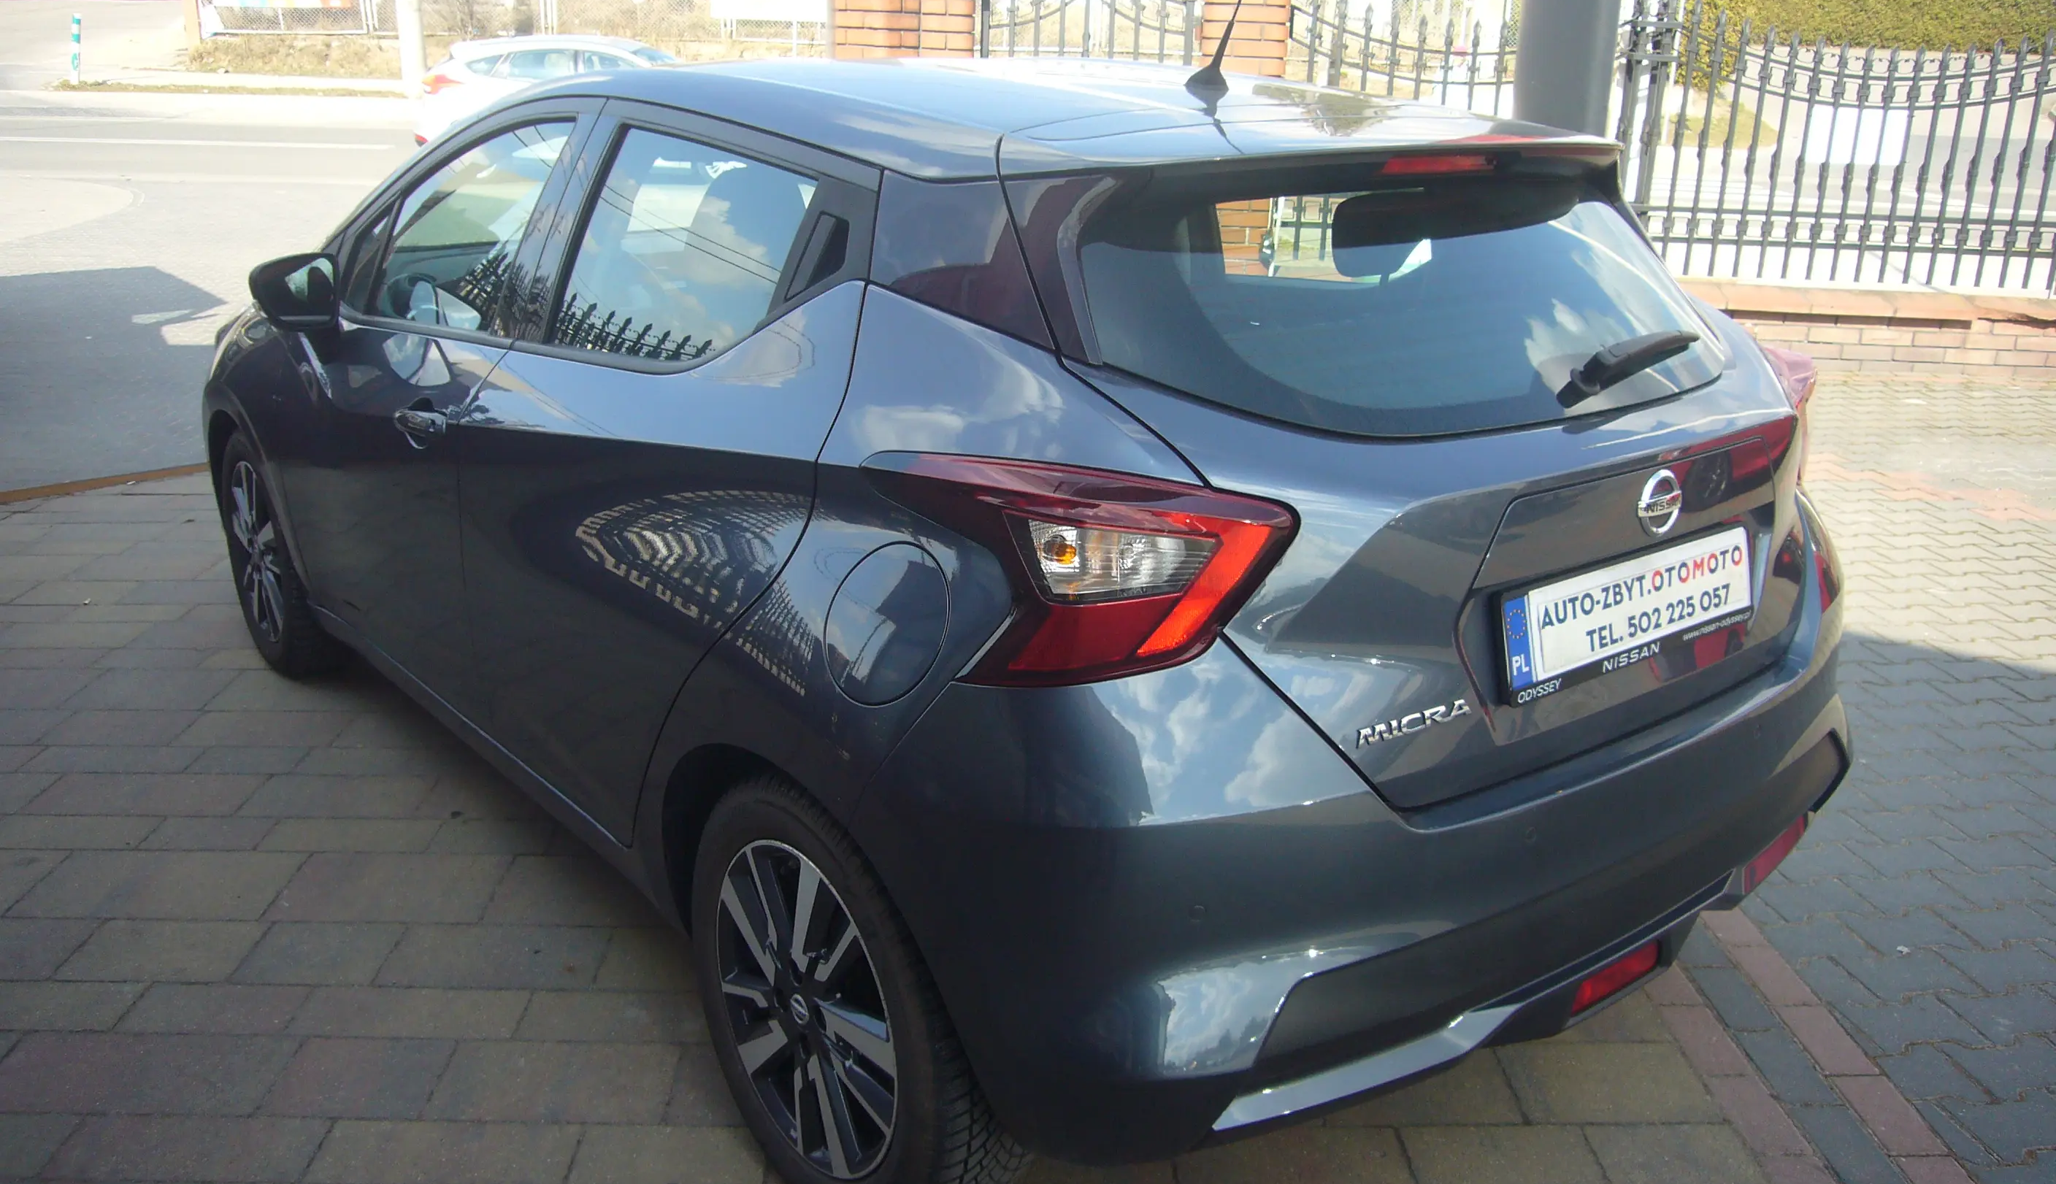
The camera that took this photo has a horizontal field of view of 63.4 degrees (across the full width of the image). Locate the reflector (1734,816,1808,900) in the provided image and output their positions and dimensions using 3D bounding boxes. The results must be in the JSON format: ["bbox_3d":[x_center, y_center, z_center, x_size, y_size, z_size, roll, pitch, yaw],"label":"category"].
[{"bbox_3d":[1.102,0.385,2.480,0.040,0.046,0.300,14,22,36],"label":"reflector"}]

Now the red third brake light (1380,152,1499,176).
[{"bbox_3d":[0.526,-0.558,2.166,0.225,0.026,0.035,-12,22,-37],"label":"red third brake light"}]

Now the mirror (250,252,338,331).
[{"bbox_3d":[-1.439,-0.589,3.273,0.188,0.150,0.115,-14,23,-39],"label":"mirror"}]

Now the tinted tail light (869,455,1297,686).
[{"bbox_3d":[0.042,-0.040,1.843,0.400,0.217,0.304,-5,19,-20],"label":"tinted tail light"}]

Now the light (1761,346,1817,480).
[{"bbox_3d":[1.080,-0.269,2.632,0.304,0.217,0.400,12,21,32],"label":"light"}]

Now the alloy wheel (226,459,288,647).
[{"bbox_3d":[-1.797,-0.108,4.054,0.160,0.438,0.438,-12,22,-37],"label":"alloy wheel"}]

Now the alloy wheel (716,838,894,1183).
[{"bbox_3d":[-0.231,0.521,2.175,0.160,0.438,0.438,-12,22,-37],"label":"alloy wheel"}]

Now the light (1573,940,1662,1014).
[{"bbox_3d":[0.764,0.499,2.173,0.185,0.046,0.036,-12,22,-37],"label":"light"}]

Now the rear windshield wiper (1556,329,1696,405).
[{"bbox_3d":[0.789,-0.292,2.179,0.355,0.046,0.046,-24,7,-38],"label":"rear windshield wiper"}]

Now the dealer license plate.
[{"bbox_3d":[0.746,0.023,2.045,0.530,0.137,0.022,-12,9,-37],"label":"dealer license plate"}]

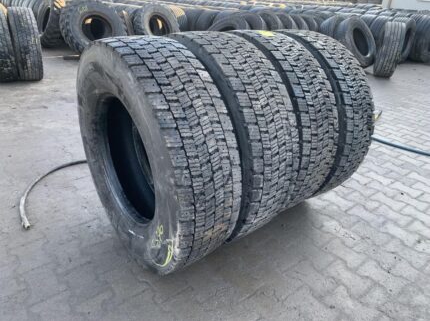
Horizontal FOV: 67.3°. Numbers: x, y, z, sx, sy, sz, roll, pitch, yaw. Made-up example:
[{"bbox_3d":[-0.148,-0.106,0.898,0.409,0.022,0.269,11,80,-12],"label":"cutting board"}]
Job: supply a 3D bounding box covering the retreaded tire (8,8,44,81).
[{"bbox_3d":[-2.700,-1.656,4.655,0.311,1.008,1.008,-6,27,-22],"label":"retreaded tire"}]

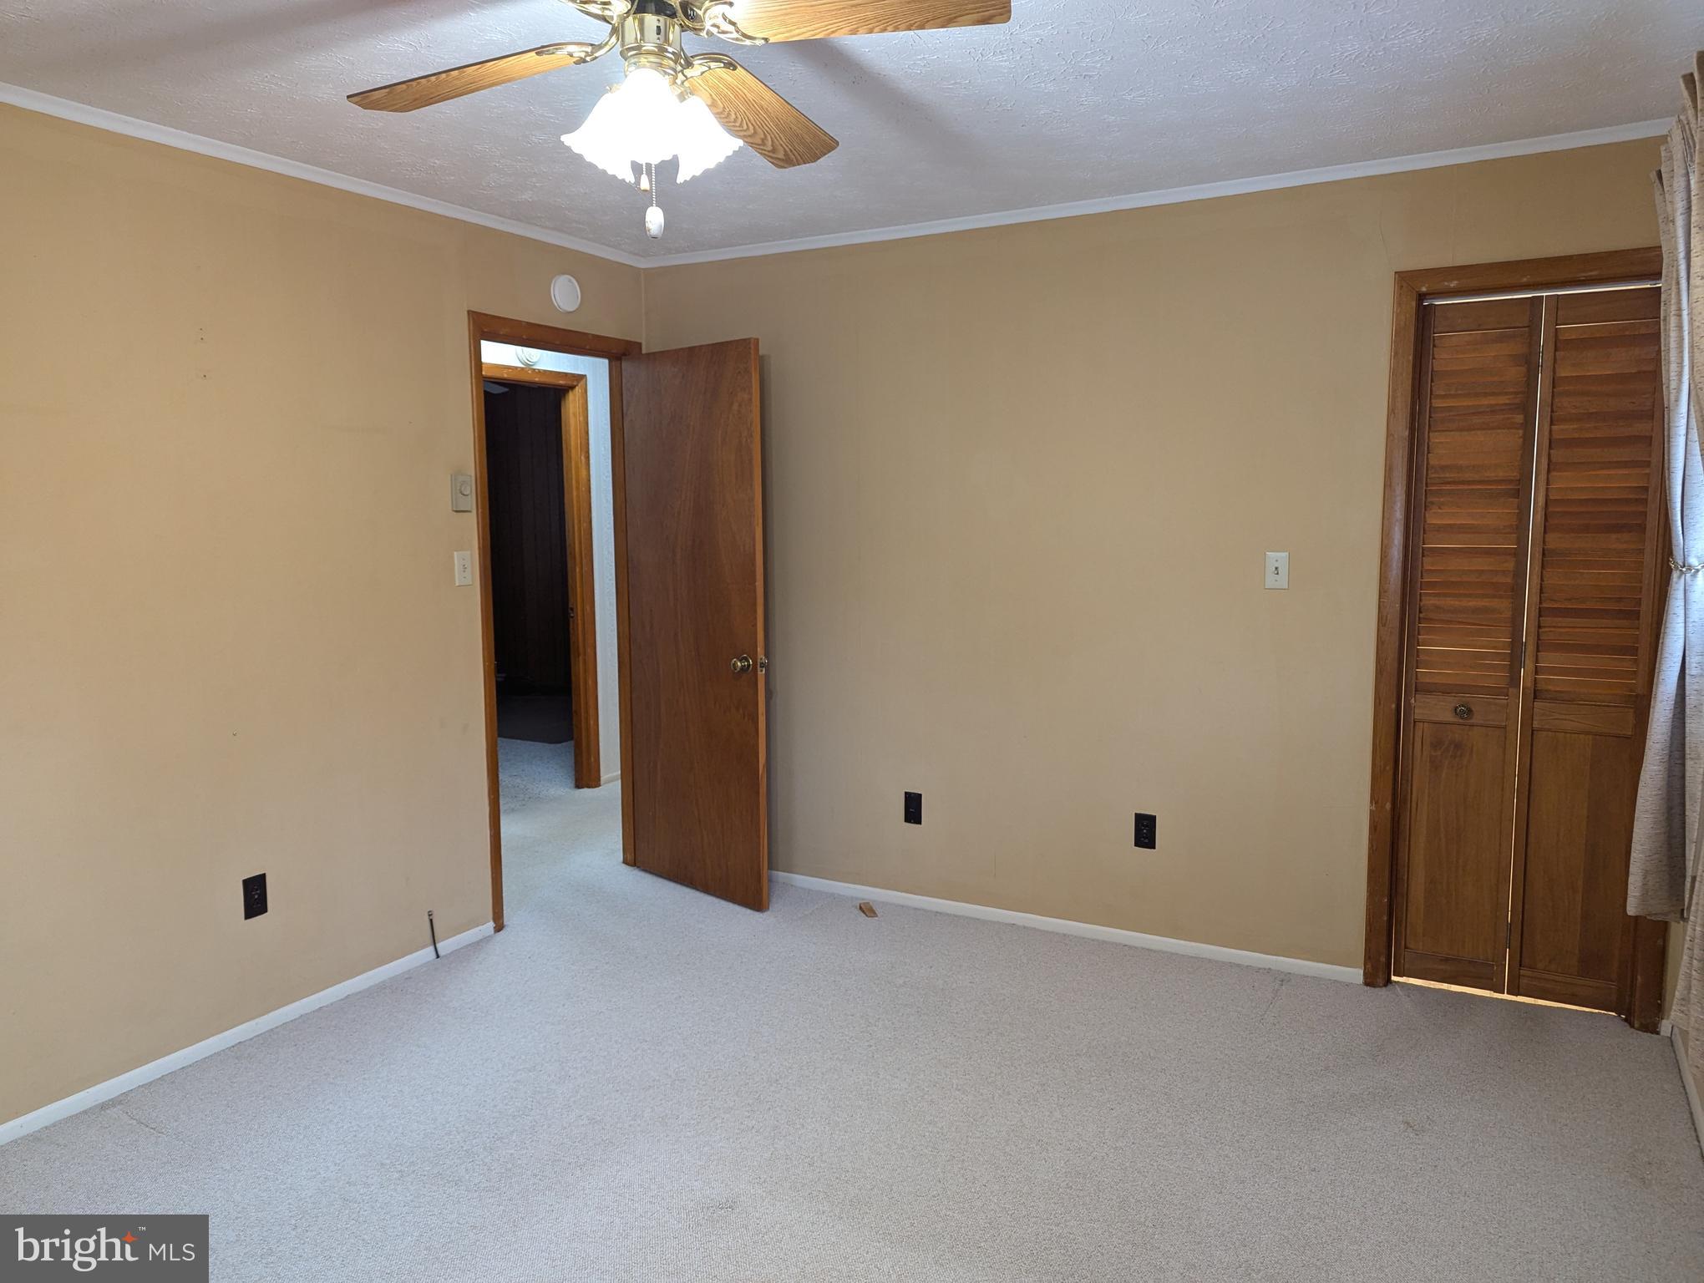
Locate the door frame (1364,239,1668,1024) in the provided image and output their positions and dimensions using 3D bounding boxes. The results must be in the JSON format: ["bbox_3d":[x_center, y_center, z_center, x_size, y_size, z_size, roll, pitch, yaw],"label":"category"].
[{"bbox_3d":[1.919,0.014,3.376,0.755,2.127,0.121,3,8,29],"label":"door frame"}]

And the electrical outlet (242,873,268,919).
[{"bbox_3d":[-1.685,0.720,3.343,0.010,0.114,0.070,3,8,29],"label":"electrical outlet"}]

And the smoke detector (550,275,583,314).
[{"bbox_3d":[-1.036,-1.265,4.300,0.026,0.135,0.135,3,8,29],"label":"smoke detector"}]

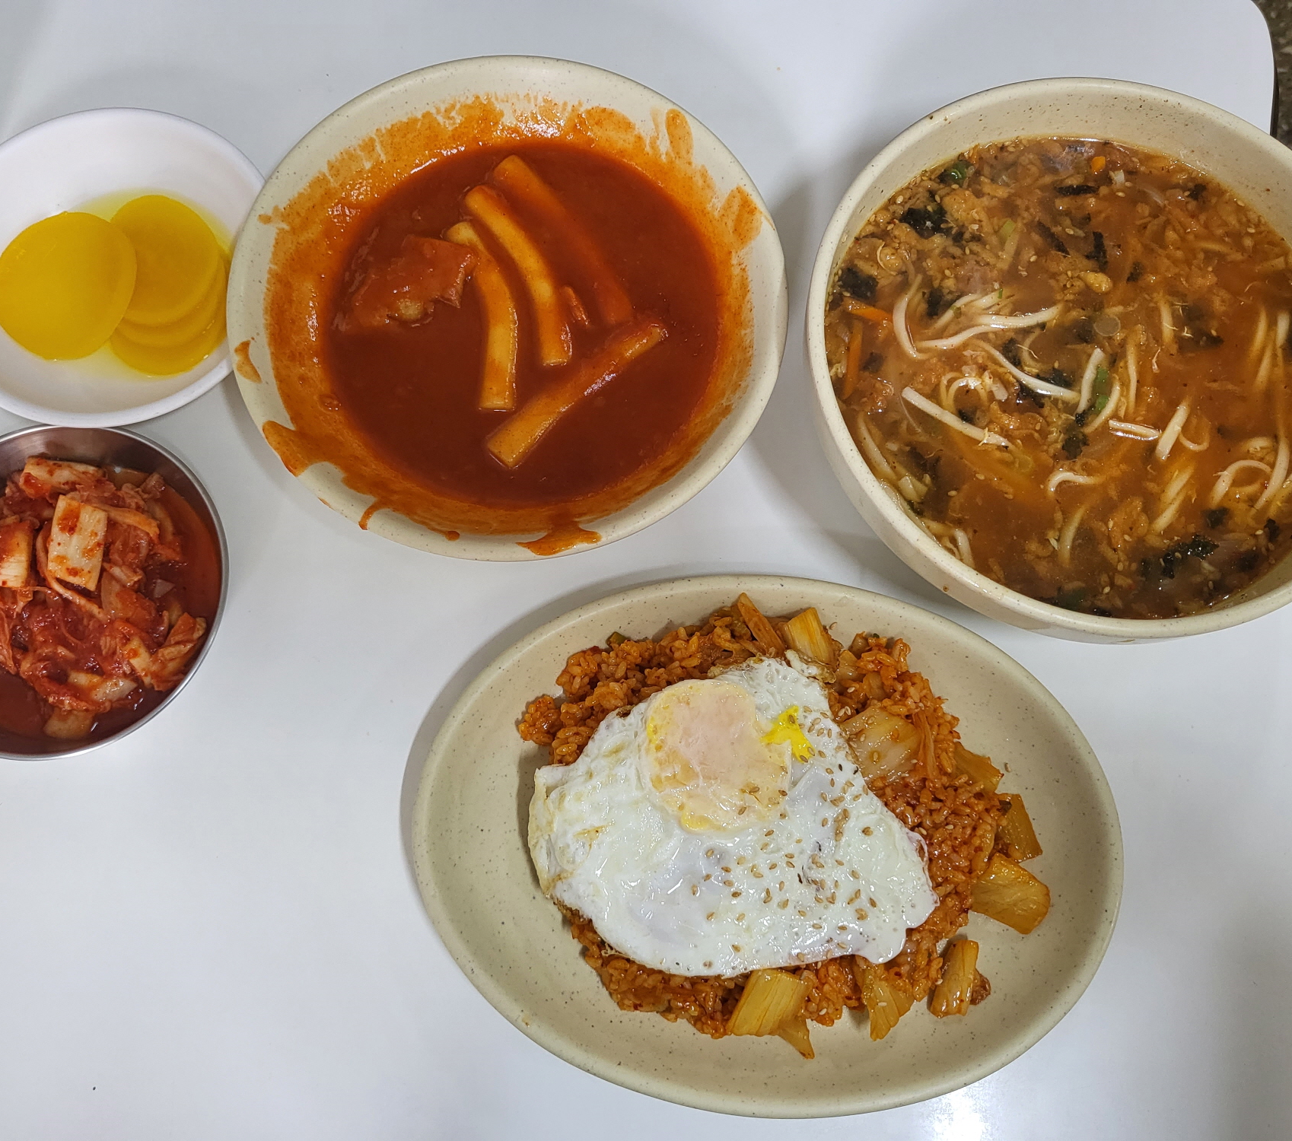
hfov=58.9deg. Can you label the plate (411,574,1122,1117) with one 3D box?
[{"bbox_3d":[0.040,0.091,0.398,0.234,0.046,0.173,4,75,0],"label":"plate"}]

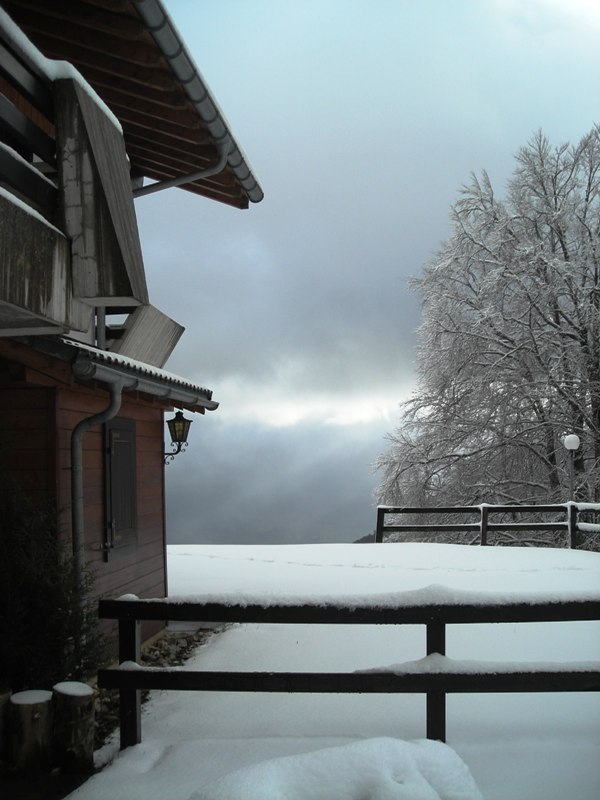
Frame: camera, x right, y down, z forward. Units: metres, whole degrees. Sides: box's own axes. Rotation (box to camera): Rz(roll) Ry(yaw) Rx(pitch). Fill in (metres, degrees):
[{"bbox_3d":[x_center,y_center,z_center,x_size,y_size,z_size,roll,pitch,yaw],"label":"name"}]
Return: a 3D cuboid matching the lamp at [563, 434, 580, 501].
[{"bbox_3d":[7.556,2.549,24.206,0.430,3.250,0.430,-1,-3,0],"label":"lamp"}]

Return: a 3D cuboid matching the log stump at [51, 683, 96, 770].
[{"bbox_3d":[-1.470,2.117,5.686,0.265,0.490,0.265,-1,-3,0],"label":"log stump"}]

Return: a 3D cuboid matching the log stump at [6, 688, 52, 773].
[{"bbox_3d":[-1.744,2.151,5.687,0.285,0.440,0.285,-1,-3,0],"label":"log stump"}]

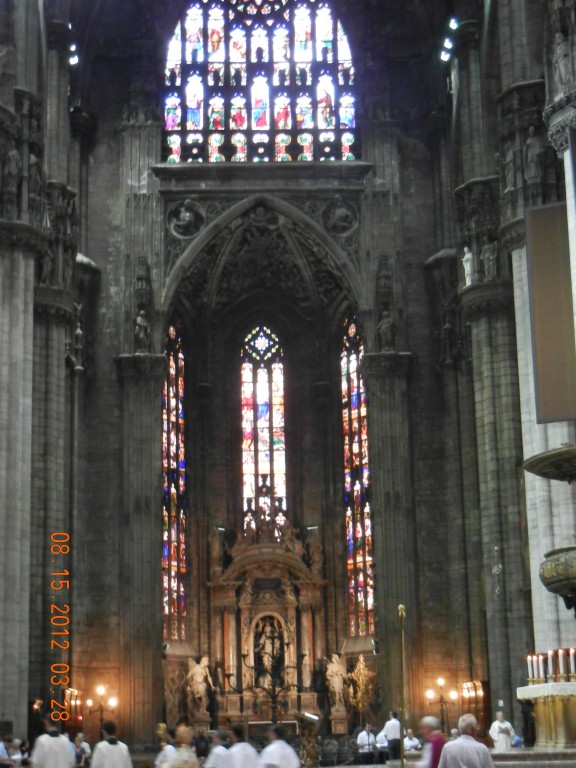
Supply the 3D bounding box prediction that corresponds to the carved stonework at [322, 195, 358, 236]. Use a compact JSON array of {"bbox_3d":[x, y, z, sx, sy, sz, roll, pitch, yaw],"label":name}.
[{"bbox_3d":[2.533,-8.339,74.197,1.680,2.060,0.500,-1,-12,-2],"label":"carved stonework"}]

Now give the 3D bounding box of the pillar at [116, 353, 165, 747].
[{"bbox_3d":[-6.904,7.637,70.282,2.150,18.720,1.500,-1,-12,-2],"label":"pillar"}]

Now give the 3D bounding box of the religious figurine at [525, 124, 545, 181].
[{"bbox_3d":[8.584,-8.031,52.538,0.700,2.140,0.600,-1,-12,-2],"label":"religious figurine"}]

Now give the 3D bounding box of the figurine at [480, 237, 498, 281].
[{"bbox_3d":[8.272,-5.155,61.936,0.740,1.880,0.600,-1,-12,-2],"label":"figurine"}]

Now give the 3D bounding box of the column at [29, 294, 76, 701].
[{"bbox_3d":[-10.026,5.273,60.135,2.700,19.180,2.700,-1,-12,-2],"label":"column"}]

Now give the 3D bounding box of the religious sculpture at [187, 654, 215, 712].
[{"bbox_3d":[-4.005,13.750,69.058,1.280,2.510,0.900,2,-13,-17],"label":"religious sculpture"}]

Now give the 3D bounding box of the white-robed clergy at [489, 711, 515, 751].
[{"bbox_3d":[5.582,9.348,39.129,0.680,1.720,0.450,-2,-12,3],"label":"white-robed clergy"}]

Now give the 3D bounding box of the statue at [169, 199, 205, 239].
[{"bbox_3d":[-4.921,-8.107,73.877,1.660,2.050,0.500,-1,-12,-2],"label":"statue"}]

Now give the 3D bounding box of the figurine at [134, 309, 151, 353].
[{"bbox_3d":[-6.932,-2.552,71.880,0.760,2.160,0.650,-1,-12,-2],"label":"figurine"}]

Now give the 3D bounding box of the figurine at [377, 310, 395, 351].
[{"bbox_3d":[4.673,-2.567,72.303,0.870,1.980,0.650,-1,-12,-2],"label":"figurine"}]

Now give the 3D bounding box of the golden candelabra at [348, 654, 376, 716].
[{"bbox_3d":[2.913,11.782,58.983,1.100,2.380,0.500,-1,-12,-2],"label":"golden candelabra"}]

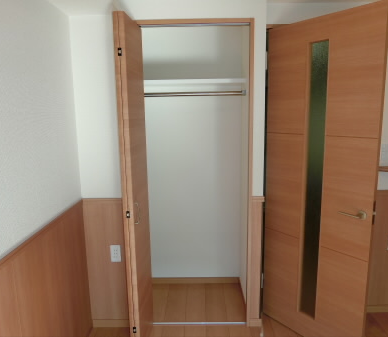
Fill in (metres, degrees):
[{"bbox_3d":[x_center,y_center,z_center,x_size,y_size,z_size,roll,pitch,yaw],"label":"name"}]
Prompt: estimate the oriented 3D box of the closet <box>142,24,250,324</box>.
[{"bbox_3d":[-0.003,0.071,2.312,0.725,1.940,0.580,-1,9,0],"label":"closet"}]

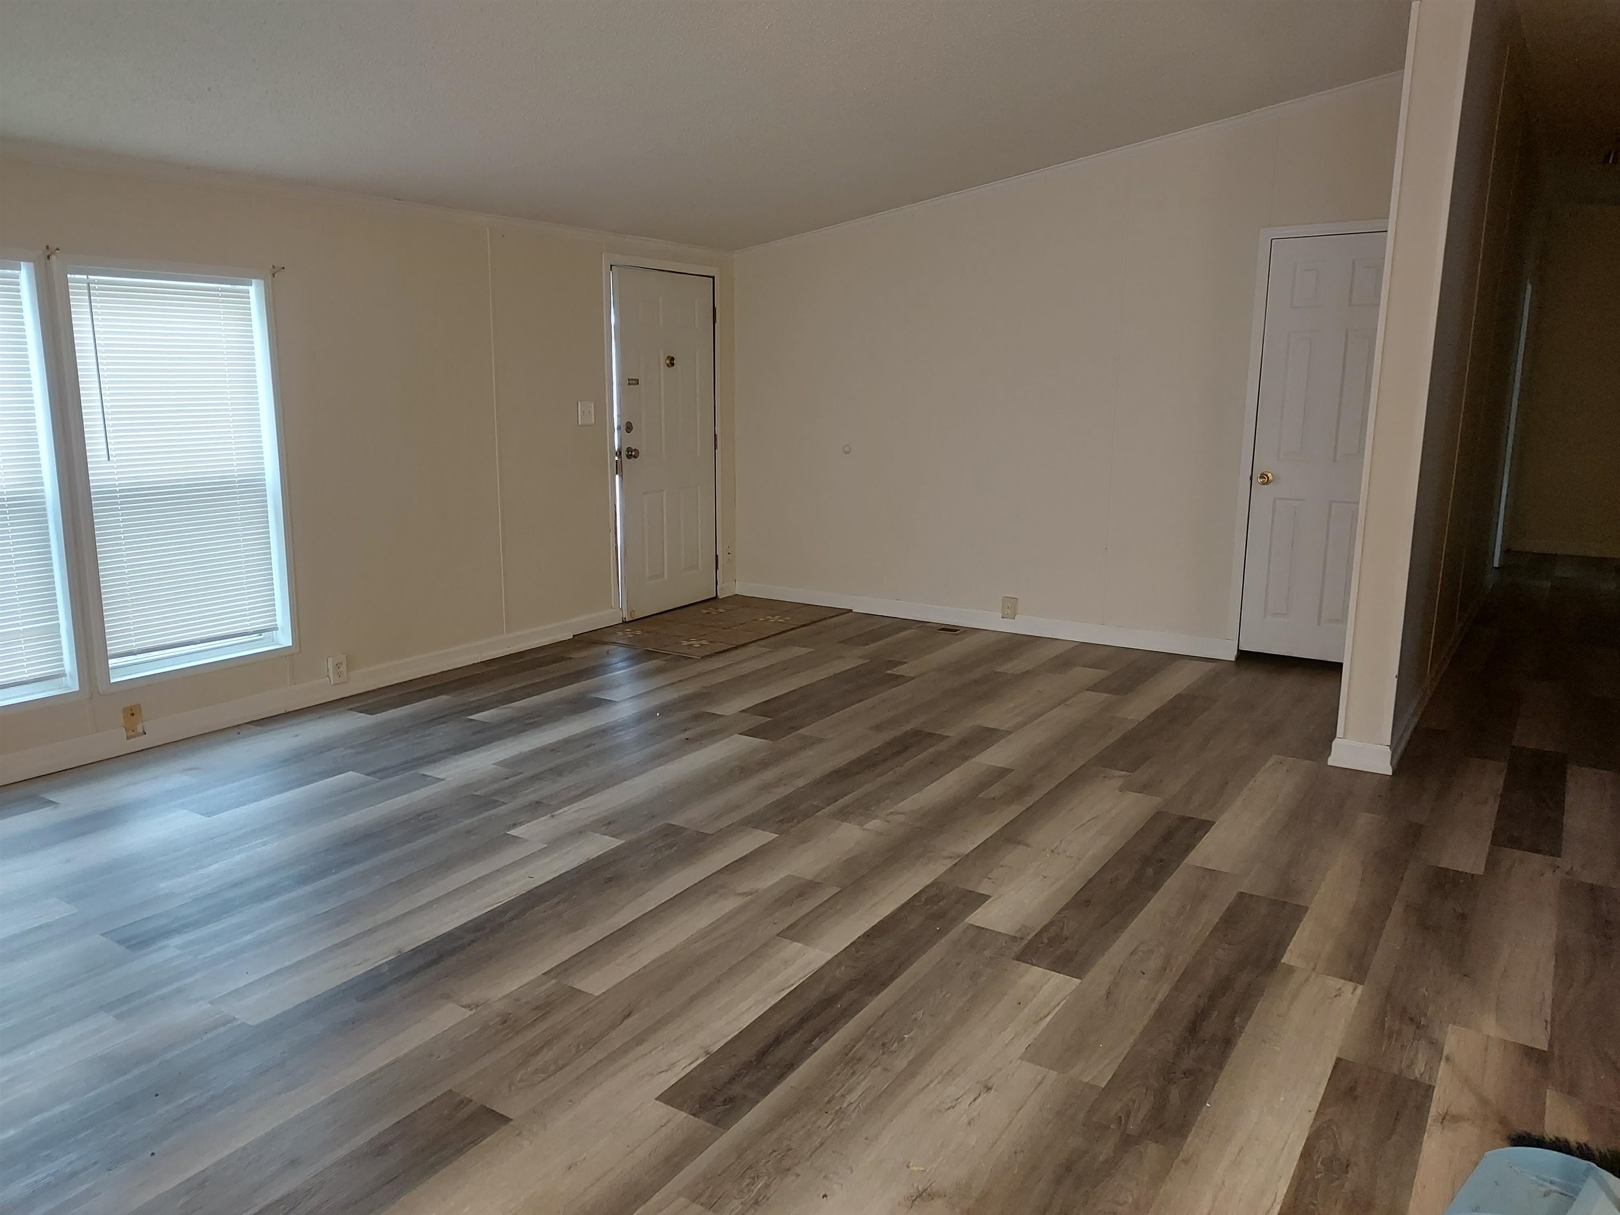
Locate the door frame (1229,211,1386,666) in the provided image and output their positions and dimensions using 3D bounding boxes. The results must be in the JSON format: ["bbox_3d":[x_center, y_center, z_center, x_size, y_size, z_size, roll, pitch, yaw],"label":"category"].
[{"bbox_3d":[2.484,-0.741,5.655,0.624,2.019,0.045,8,13,32],"label":"door frame"}]

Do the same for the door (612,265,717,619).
[{"bbox_3d":[-0.882,-0.973,6.906,0.120,2.035,1.007,8,13,32],"label":"door"}]

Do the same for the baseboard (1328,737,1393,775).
[{"bbox_3d":[2.050,0.549,4.343,0.216,0.105,0.020,8,13,32],"label":"baseboard"}]

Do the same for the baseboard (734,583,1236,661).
[{"bbox_3d":[0.863,0.046,6.857,3.162,0.104,0.018,8,13,32],"label":"baseboard"}]

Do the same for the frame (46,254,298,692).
[{"bbox_3d":[-2.440,-0.518,4.547,0.100,1.560,0.822,8,13,32],"label":"frame"}]

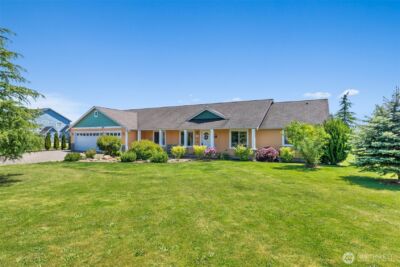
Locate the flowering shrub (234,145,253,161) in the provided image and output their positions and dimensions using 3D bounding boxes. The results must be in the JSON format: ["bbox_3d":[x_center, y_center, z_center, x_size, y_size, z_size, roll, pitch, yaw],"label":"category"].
[{"bbox_3d":[3.385,1.522,17.300,1.400,1.301,1.300,0,0,11],"label":"flowering shrub"}]

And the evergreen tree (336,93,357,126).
[{"bbox_3d":[19.703,-1.689,30.000,2.900,7.608,2.900,0,0,33],"label":"evergreen tree"}]

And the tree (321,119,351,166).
[{"bbox_3d":[9.422,0.571,15.400,1.850,3.220,1.800,0,0,31],"label":"tree"}]

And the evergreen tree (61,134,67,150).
[{"bbox_3d":[-17.890,1.007,29.200,0.580,2.224,0.580,0,0,-31],"label":"evergreen tree"}]

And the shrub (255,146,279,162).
[{"bbox_3d":[4.996,1.583,16.700,1.700,1.183,1.450,0,0,17],"label":"shrub"}]

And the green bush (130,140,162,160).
[{"bbox_3d":[-4.480,1.420,18.600,2.650,1.680,2.300,0,0,0],"label":"green bush"}]

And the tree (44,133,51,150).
[{"bbox_3d":[-19.556,0.996,28.600,0.660,2.250,0.660,0,0,-34],"label":"tree"}]

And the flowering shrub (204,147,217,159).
[{"bbox_3d":[0.874,1.637,18.500,0.980,1.060,0.920,0,0,3],"label":"flowering shrub"}]

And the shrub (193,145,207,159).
[{"bbox_3d":[-0.017,1.577,18.800,1.150,1.176,1.100,0,0,0],"label":"shrub"}]

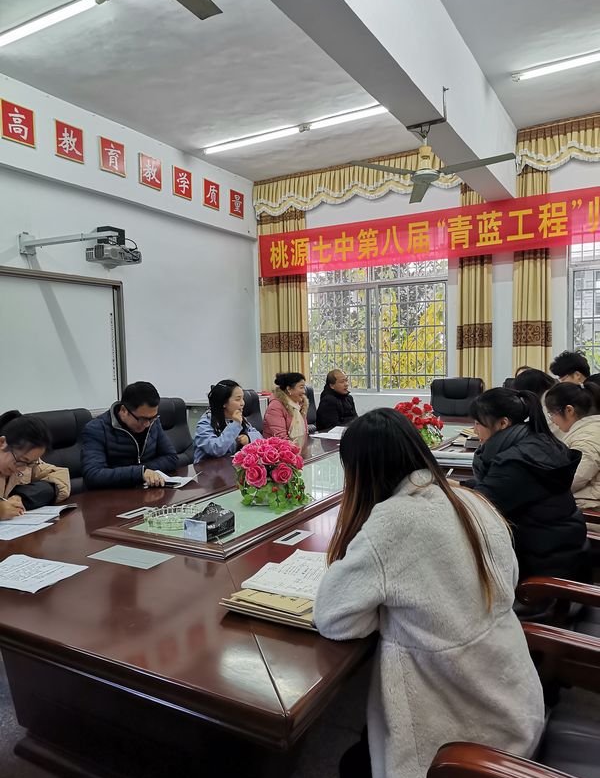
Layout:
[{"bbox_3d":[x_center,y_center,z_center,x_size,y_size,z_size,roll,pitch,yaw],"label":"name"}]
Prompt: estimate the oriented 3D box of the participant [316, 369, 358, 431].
[{"bbox_3d":[0.373,0.455,5.353,0.700,1.260,0.530,0,3,30],"label":"participant"}]

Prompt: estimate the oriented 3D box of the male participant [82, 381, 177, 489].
[{"bbox_3d":[-0.851,0.587,3.235,0.700,1.260,0.570,0,3,30],"label":"male participant"}]

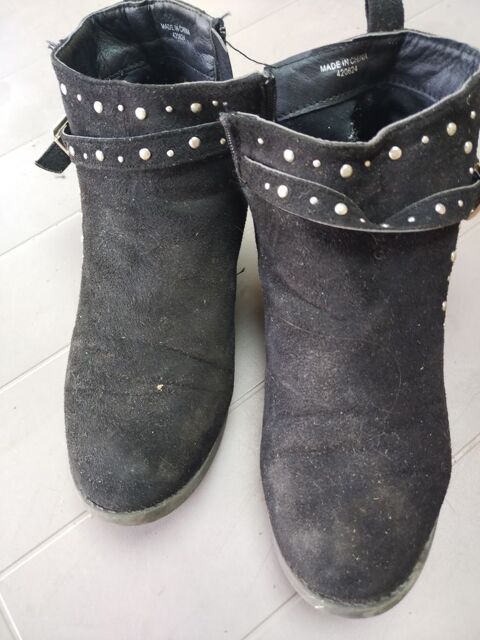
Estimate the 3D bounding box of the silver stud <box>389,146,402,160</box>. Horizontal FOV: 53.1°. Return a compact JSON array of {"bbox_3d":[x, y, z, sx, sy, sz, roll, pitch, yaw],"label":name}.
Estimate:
[{"bbox_3d":[0.073,-0.078,0.224,0.006,0.006,0.003,-14,36,-1],"label":"silver stud"}]

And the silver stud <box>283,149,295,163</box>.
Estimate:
[{"bbox_3d":[0.023,-0.078,0.229,0.006,0.006,0.003,24,42,17],"label":"silver stud"}]

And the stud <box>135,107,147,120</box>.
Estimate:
[{"bbox_3d":[-0.051,-0.107,0.249,0.006,0.006,0.003,8,40,10],"label":"stud"}]

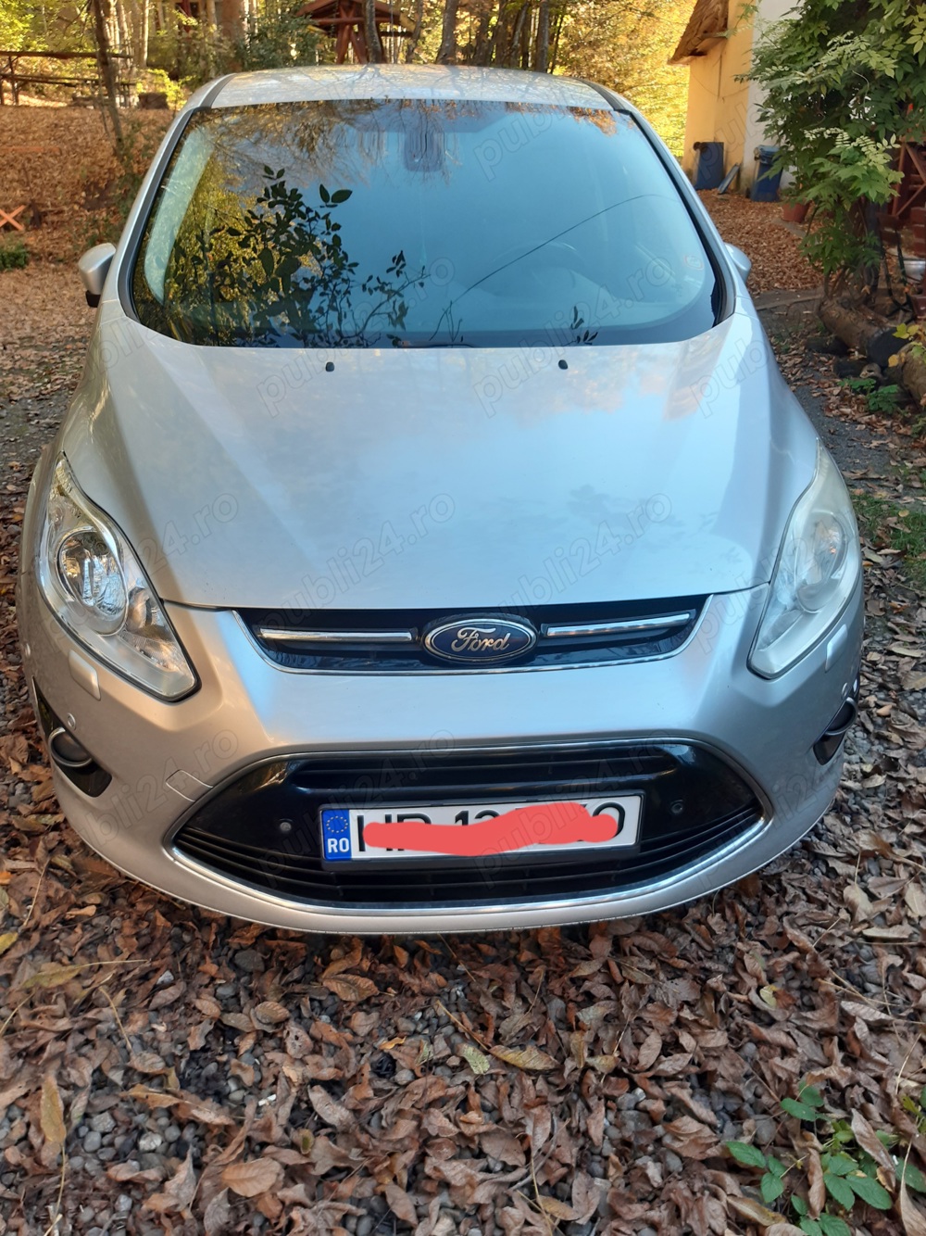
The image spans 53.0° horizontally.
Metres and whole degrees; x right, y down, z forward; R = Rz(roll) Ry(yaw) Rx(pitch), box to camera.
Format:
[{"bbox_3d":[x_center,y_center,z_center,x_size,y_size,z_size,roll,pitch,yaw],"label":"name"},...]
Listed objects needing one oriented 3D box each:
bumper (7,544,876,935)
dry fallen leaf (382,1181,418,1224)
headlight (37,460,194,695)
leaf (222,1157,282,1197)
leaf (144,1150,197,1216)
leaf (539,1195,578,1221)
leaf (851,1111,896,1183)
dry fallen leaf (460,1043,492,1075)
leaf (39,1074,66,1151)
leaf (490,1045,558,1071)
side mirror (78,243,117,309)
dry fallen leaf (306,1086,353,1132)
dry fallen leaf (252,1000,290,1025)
[{"bbox_3d":[0.012,0.177,1.714,1.740,0.560,0.570,-2,27,-5],"label":"bumper"},{"bbox_3d":[-0.092,0.878,1.389,0.077,0.015,0.028,23,35,37],"label":"dry fallen leaf"},{"bbox_3d":[-0.613,-0.091,1.634,0.350,0.260,0.540,-2,27,-5],"label":"headlight"},{"bbox_3d":[-0.321,0.860,1.423,0.091,0.016,0.051,-6,28,-12],"label":"leaf"},{"bbox_3d":[-0.421,0.855,1.400,0.062,0.040,0.092,13,30,21],"label":"leaf"},{"bbox_3d":[0.143,0.881,1.383,0.062,0.012,0.022,16,31,27],"label":"leaf"},{"bbox_3d":[0.644,0.830,1.462,0.037,0.030,0.113,-6,29,-13],"label":"leaf"},{"bbox_3d":[0.021,0.760,1.603,0.033,0.018,0.068,-15,32,-28],"label":"dry fallen leaf"},{"bbox_3d":[-0.675,0.807,1.525,0.035,0.016,0.134,-13,30,-23],"label":"leaf"},{"bbox_3d":[0.106,0.759,1.609,0.112,0.022,0.047,15,31,24],"label":"leaf"},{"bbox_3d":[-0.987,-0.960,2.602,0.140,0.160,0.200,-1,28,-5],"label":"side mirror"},{"bbox_3d":[-0.220,0.798,1.513,0.100,0.025,0.037,22,35,34],"label":"dry fallen leaf"},{"bbox_3d":[-0.347,0.720,1.693,0.067,0.013,0.042,6,28,12],"label":"dry fallen leaf"}]

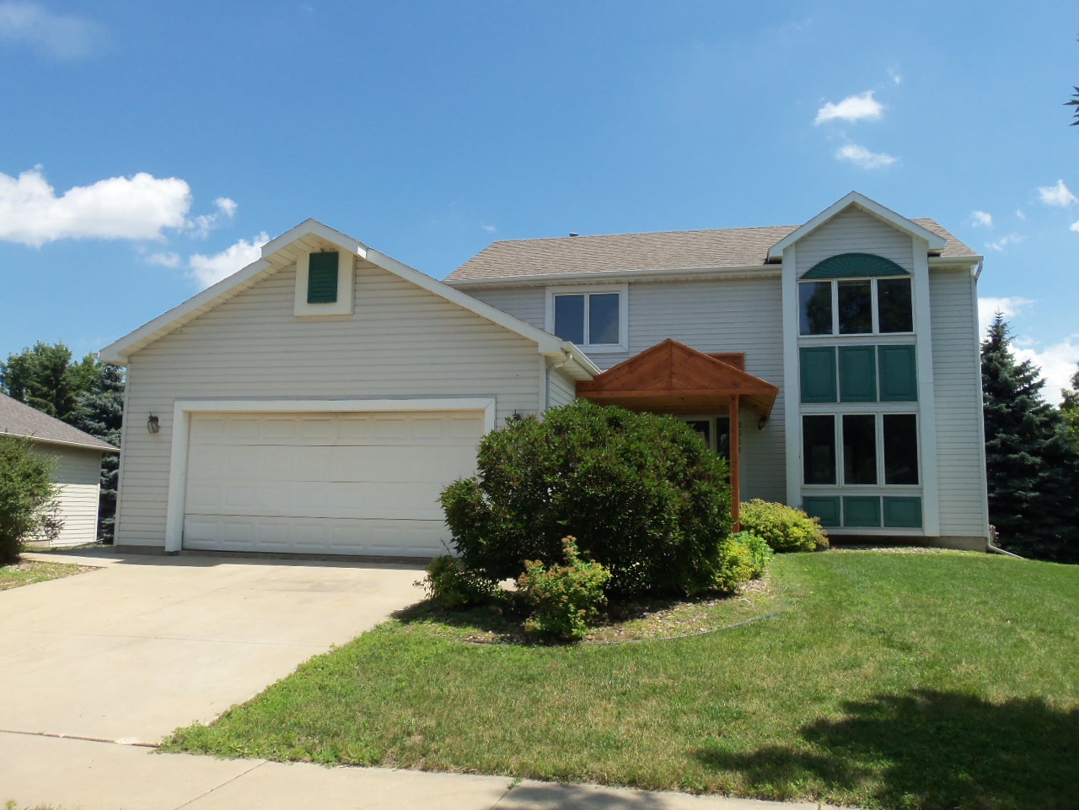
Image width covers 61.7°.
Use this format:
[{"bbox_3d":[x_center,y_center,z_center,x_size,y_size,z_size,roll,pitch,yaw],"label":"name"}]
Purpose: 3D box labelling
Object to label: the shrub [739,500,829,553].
[{"bbox_3d":[4.589,2.267,16.971,1.653,0.967,1.350,-1,-7,12],"label":"shrub"}]

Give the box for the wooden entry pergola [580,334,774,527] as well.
[{"bbox_3d":[2.656,0.870,16.911,3.340,3.530,3.950,-1,-7,12],"label":"wooden entry pergola"}]

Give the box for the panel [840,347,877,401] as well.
[{"bbox_3d":[6.378,-0.618,18.073,0.705,1.125,0.050,-1,-7,12],"label":"panel"}]

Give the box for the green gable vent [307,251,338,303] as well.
[{"bbox_3d":[-3.279,-1.925,13.698,0.479,0.813,0.050,-1,-7,12],"label":"green gable vent"}]

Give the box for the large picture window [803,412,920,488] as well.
[{"bbox_3d":[6.351,0.888,17.888,2.190,1.504,0.100,-1,-7,12],"label":"large picture window"}]

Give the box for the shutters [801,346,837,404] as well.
[{"bbox_3d":[5.619,-0.606,18.233,0.718,1.169,0.050,-1,-7,12],"label":"shutters"}]

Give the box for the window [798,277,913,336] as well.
[{"bbox_3d":[6.357,-1.986,18.240,2.201,1.215,0.100,-1,-7,12],"label":"window"}]

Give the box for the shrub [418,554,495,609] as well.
[{"bbox_3d":[-0.898,1.883,9.742,0.852,0.551,0.800,1,-7,0],"label":"shrub"}]

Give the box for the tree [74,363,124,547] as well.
[{"bbox_3d":[-13.278,1.333,27.998,3.000,5.838,3.000,-1,-7,12],"label":"tree"}]

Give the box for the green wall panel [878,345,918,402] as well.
[{"bbox_3d":[7.109,-0.629,17.918,0.725,1.149,0.050,-1,-7,12],"label":"green wall panel"}]

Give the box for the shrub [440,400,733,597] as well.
[{"bbox_3d":[0.658,1.077,11.312,3.466,2.289,2.500,-1,-7,12],"label":"shrub"}]

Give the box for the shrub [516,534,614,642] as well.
[{"bbox_3d":[0.228,1.678,8.447,0.880,0.882,0.850,-1,-7,12],"label":"shrub"}]

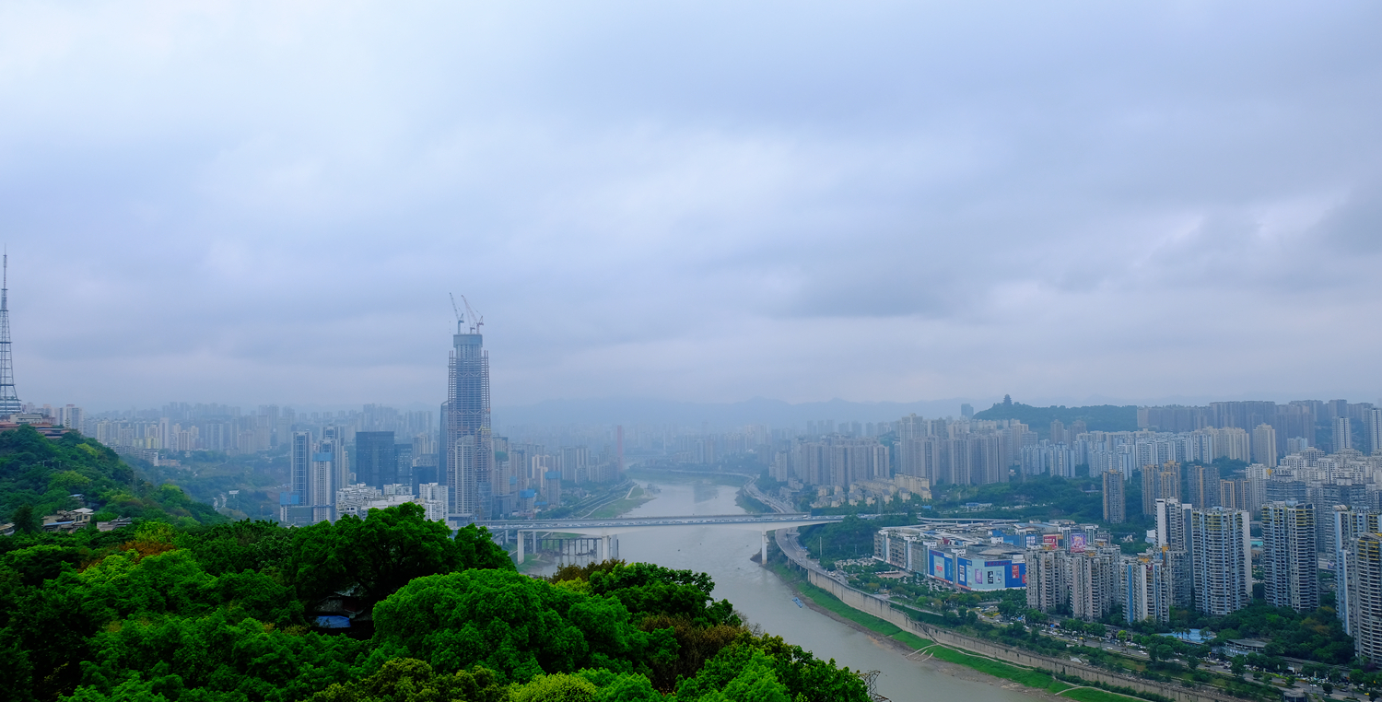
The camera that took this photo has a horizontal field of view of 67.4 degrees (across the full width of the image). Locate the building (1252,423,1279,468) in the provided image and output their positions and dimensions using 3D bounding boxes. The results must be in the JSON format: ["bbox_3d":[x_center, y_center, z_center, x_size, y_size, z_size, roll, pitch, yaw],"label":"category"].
[{"bbox_3d":[1134.020,191.220,2050.000,28.000,90.500,31.000,1,-4,-30],"label":"building"}]

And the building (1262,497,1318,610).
[{"bbox_3d":[538.380,185.530,932.000,43.000,99.000,30.000,-2,-4,22],"label":"building"}]

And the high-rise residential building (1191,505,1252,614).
[{"bbox_3d":[481.310,191.040,940.000,46.000,96.000,27.000,-2,-4,25],"label":"high-rise residential building"}]

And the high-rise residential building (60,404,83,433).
[{"bbox_3d":[-1463.770,174.910,2450.000,42.000,88.000,28.000,1,-4,-27],"label":"high-rise residential building"}]

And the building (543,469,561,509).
[{"bbox_3d":[-301.360,303.850,2260.000,28.000,83.500,26.000,1,-4,-30],"label":"building"}]

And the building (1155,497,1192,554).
[{"bbox_3d":[492.680,198.480,1058.000,29.000,93.000,25.000,-2,-4,14],"label":"building"}]

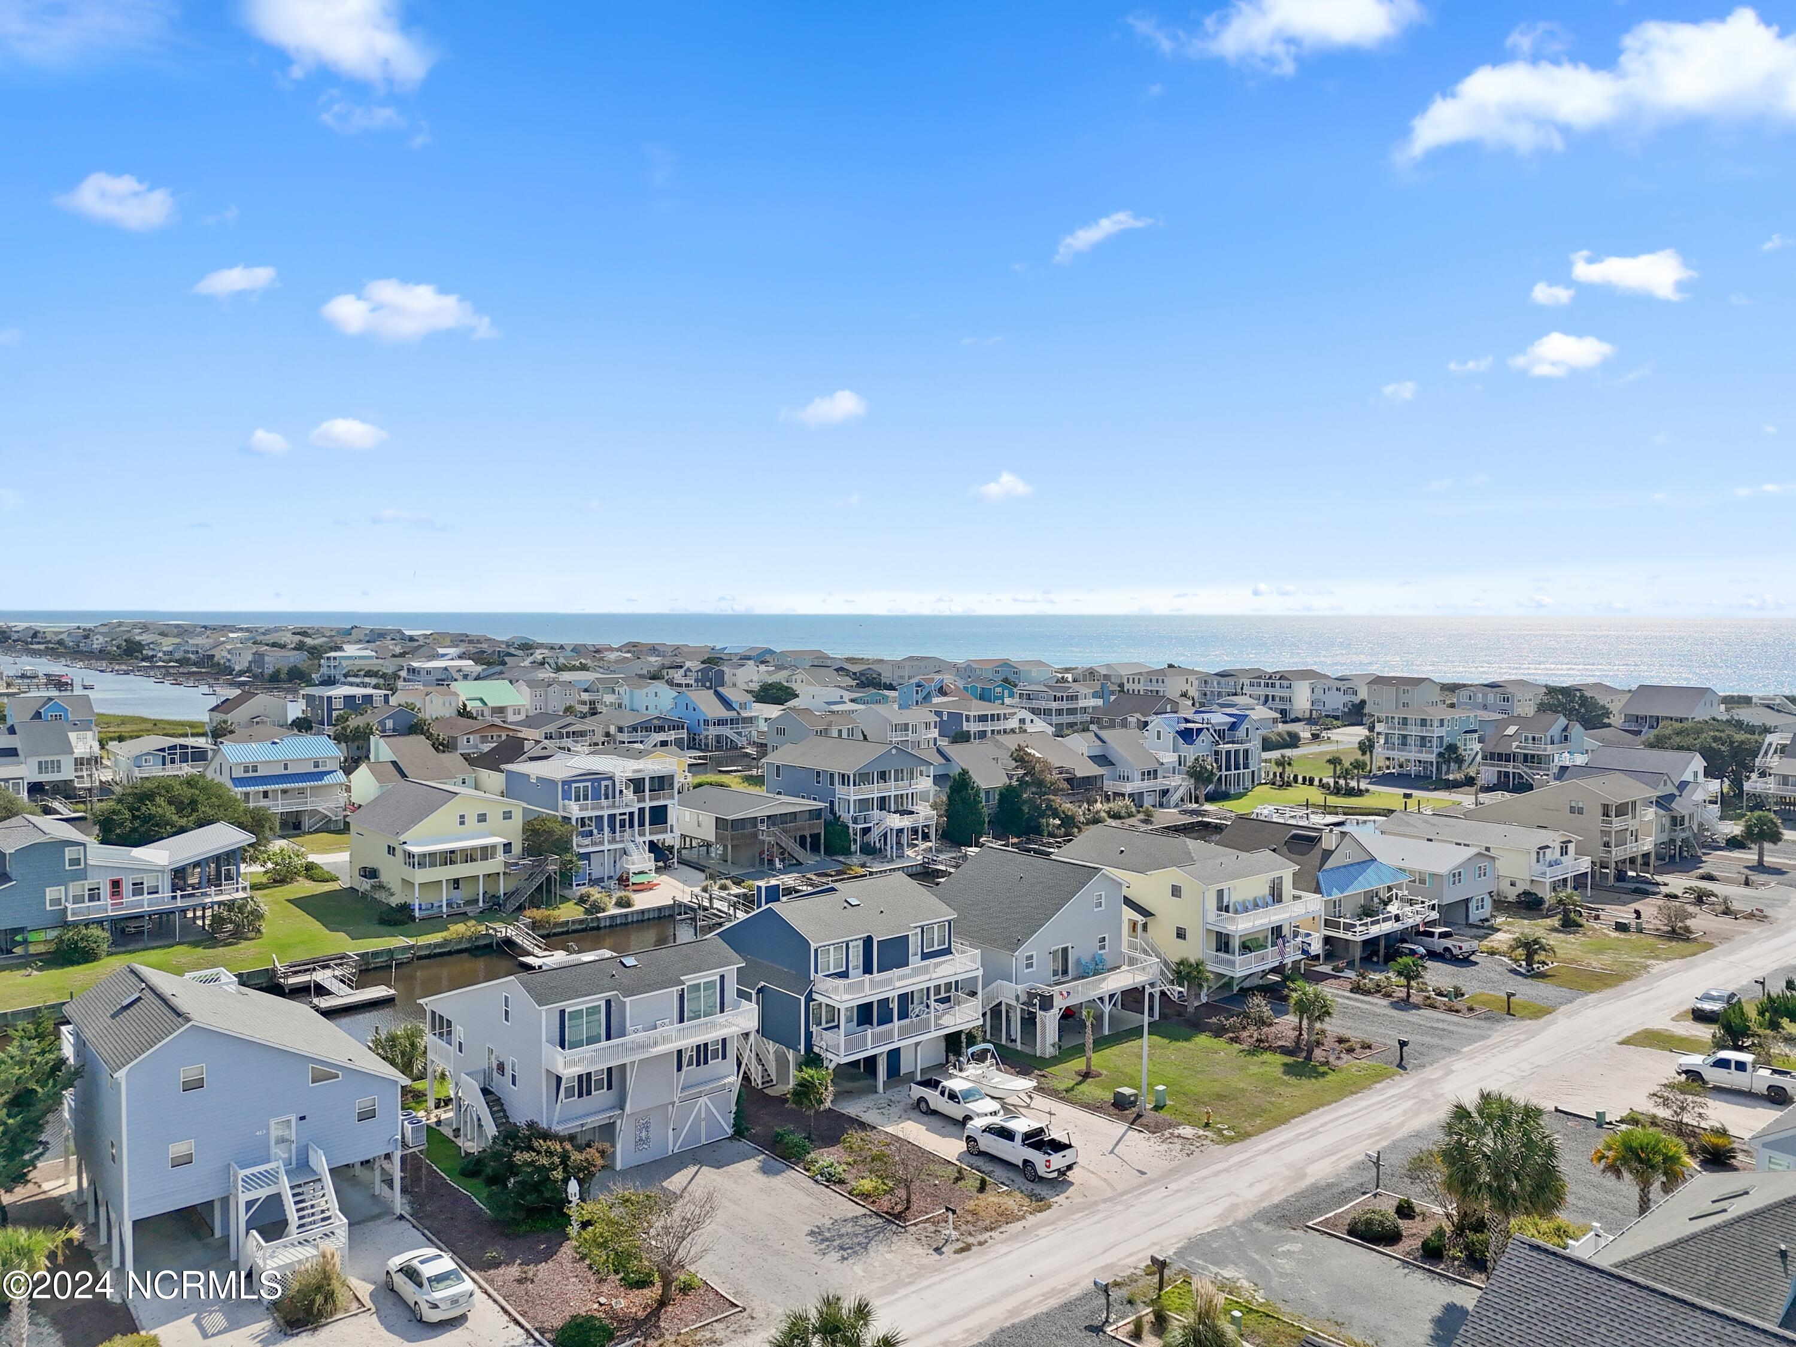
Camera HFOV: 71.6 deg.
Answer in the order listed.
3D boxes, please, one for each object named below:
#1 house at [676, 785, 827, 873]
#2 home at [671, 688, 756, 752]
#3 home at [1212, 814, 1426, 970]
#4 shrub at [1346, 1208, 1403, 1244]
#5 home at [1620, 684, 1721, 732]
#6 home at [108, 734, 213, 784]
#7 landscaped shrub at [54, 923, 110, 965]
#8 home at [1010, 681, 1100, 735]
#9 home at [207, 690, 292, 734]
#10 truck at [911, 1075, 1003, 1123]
[{"bbox_3d":[-16.850,16.260,133.860,12.800,6.800,14.200,-2,4,-41],"label":"house"},{"bbox_3d":[-35.159,8.594,236.560,12.200,10.900,12.400,-2,4,-43],"label":"home"},{"bbox_3d":[33.690,17.020,101.130,11.100,8.900,15.800,-2,4,-37],"label":"home"},{"bbox_3d":[20.242,23.354,52.771,2.300,1.200,2.100,0,3,0],"label":"shrub"},{"bbox_3d":[155.482,8.350,251.129,10.800,11.200,13.900,-2,4,-35],"label":"home"},{"bbox_3d":[-107.390,13.006,182.004,11.400,7.000,13.600,-2,4,-42],"label":"home"},{"bbox_3d":[-61.315,20.241,93.499,3.700,2.800,3.300,0,3,0],"label":"landscaped shrub"},{"bbox_3d":[33.040,7.760,260.750,14.000,11.400,13.000,-2,4,-41],"label":"home"},{"bbox_3d":[-139.440,8.346,267.683,13.060,8.600,11.740,3,4,45],"label":"home"},{"bbox_3d":[3.077,22.375,65.475,5.220,1.770,1.850,3,4,42],"label":"truck"}]

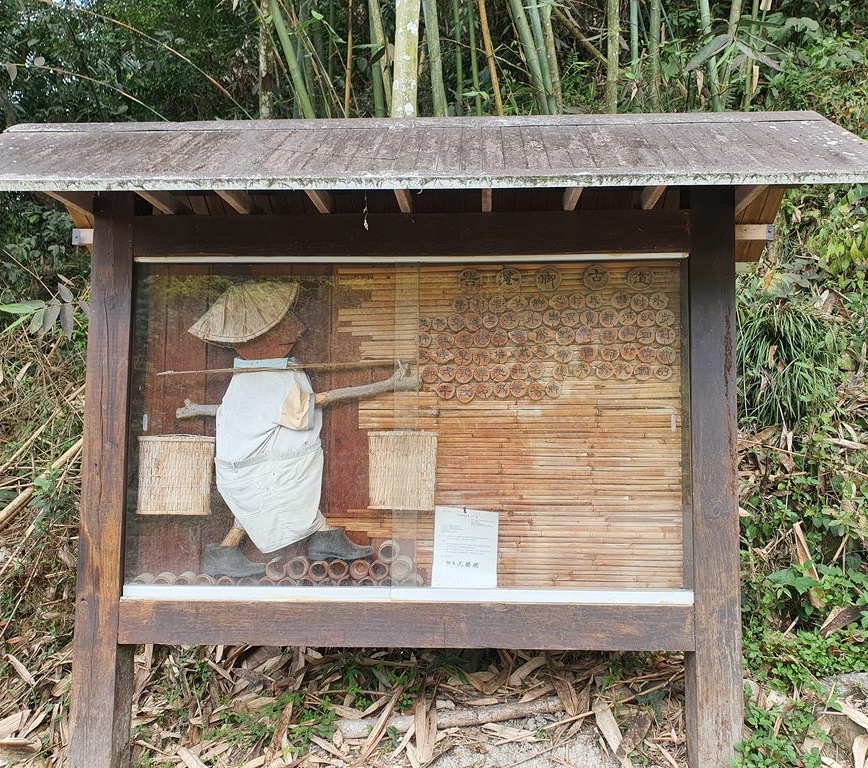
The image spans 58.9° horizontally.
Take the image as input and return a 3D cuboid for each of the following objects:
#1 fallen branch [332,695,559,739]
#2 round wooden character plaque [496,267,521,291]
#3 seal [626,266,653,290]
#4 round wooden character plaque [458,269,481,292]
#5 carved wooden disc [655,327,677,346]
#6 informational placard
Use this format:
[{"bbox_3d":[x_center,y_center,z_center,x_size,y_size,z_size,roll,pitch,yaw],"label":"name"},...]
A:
[{"bbox_3d":[0.077,1.230,2.850,0.880,0.065,0.080,-1,-4,-12],"label":"fallen branch"},{"bbox_3d":[0.255,-0.351,2.601,0.088,0.077,0.016,0,-4,3],"label":"round wooden character plaque"},{"bbox_3d":[0.694,-0.354,2.579,0.092,0.074,0.016,0,-4,3],"label":"seal"},{"bbox_3d":[0.123,-0.350,2.608,0.079,0.079,0.016,0,-4,3],"label":"round wooden character plaque"},{"bbox_3d":[0.783,-0.162,2.598,0.066,0.063,0.016,0,-4,2],"label":"carved wooden disc"},{"bbox_3d":[0.101,0.543,2.516,0.212,0.275,0.012,0,-9,3],"label":"informational placard"}]

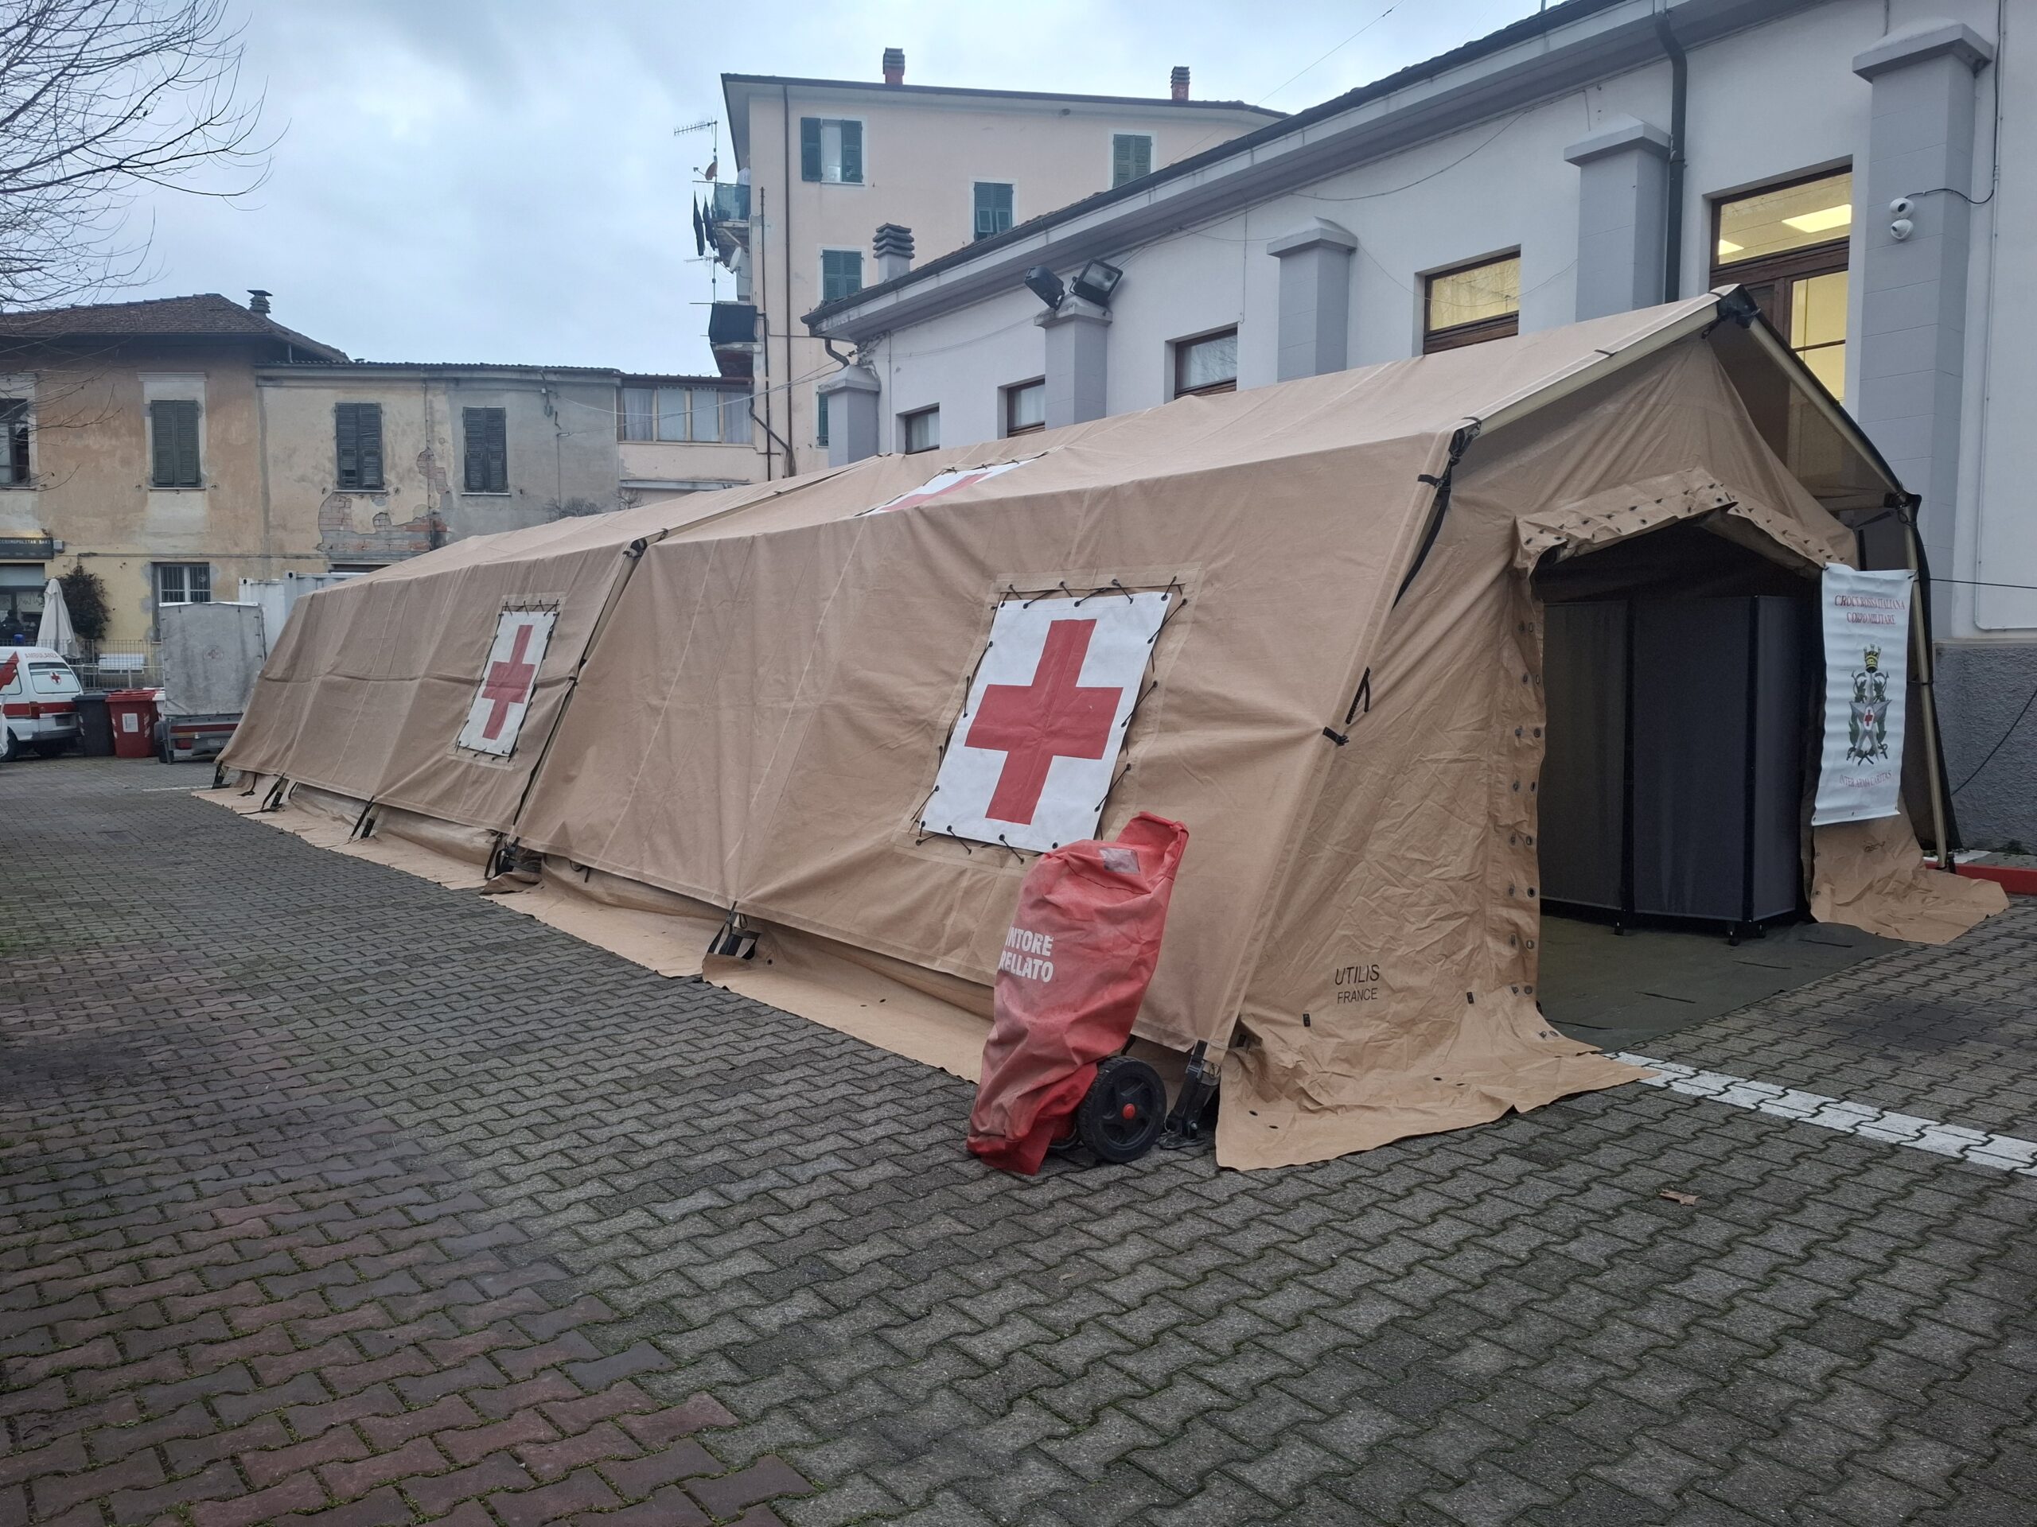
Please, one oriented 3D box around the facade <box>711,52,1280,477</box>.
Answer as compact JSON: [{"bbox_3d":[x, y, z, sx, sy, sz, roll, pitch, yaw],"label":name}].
[{"bbox_3d":[-0.526,-8.835,36.267,13.900,15.600,8.500,0,4,-7],"label":"facade"}]

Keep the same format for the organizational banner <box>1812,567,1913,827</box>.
[{"bbox_3d":[4.237,-0.344,6.800,0.850,1.270,0.030,-2,5,-31],"label":"organizational banner"}]

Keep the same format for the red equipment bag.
[{"bbox_3d":[0.183,0.653,4.050,0.590,0.980,0.420,-3,5,-38],"label":"red equipment bag"}]

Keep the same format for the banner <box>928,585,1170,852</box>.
[{"bbox_3d":[0.087,-0.178,5.507,0.030,1.075,1.095,26,-12,-36],"label":"banner"}]

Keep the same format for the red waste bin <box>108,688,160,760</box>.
[{"bbox_3d":[-14.530,-0.653,22.200,0.600,1.090,0.730,-2,5,-27],"label":"red waste bin"}]

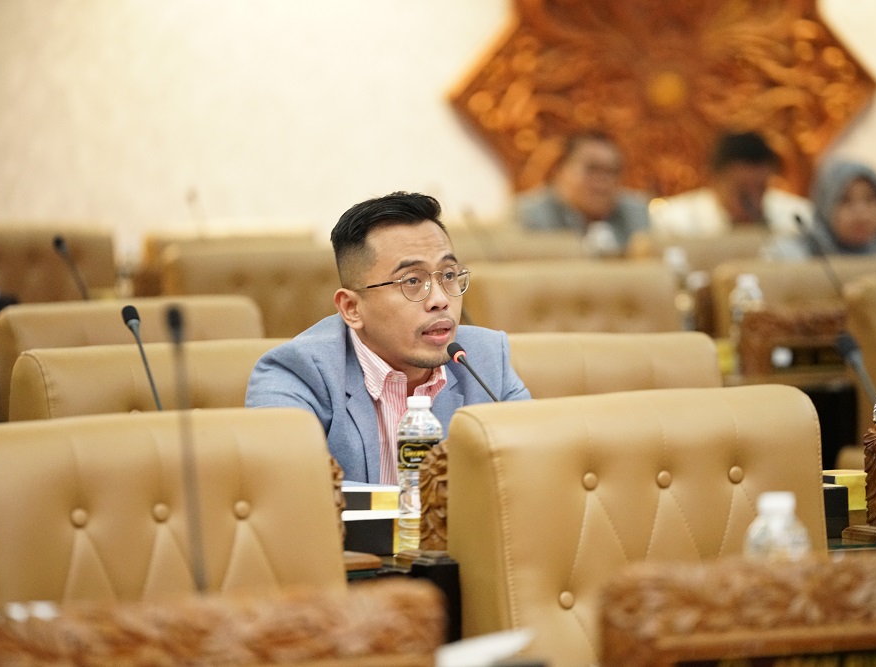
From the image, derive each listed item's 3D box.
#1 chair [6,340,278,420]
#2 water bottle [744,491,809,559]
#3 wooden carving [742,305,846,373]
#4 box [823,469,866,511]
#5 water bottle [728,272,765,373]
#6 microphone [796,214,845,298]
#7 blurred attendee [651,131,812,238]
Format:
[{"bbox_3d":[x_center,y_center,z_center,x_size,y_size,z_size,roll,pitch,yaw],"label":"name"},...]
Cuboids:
[{"bbox_3d":[-0.296,0.544,8.477,0.580,1.050,0.640,-2,3,-29],"label":"chair"},{"bbox_3d":[0.355,0.277,5.805,0.063,0.220,0.063,-2,3,-30],"label":"water bottle"},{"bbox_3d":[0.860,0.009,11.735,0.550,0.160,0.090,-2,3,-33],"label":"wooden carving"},{"bbox_3d":[0.596,0.235,8.339,0.090,0.055,0.110,-3,3,-35],"label":"box"},{"bbox_3d":[0.649,-0.020,11.650,0.064,0.214,0.064,-2,3,-33],"label":"water bottle"},{"bbox_3d":[0.836,-0.081,11.800,0.090,0.350,0.240,-2,3,-30],"label":"microphone"},{"bbox_3d":[0.969,0.009,16.373,0.540,1.190,0.750,-2,3,-30],"label":"blurred attendee"}]

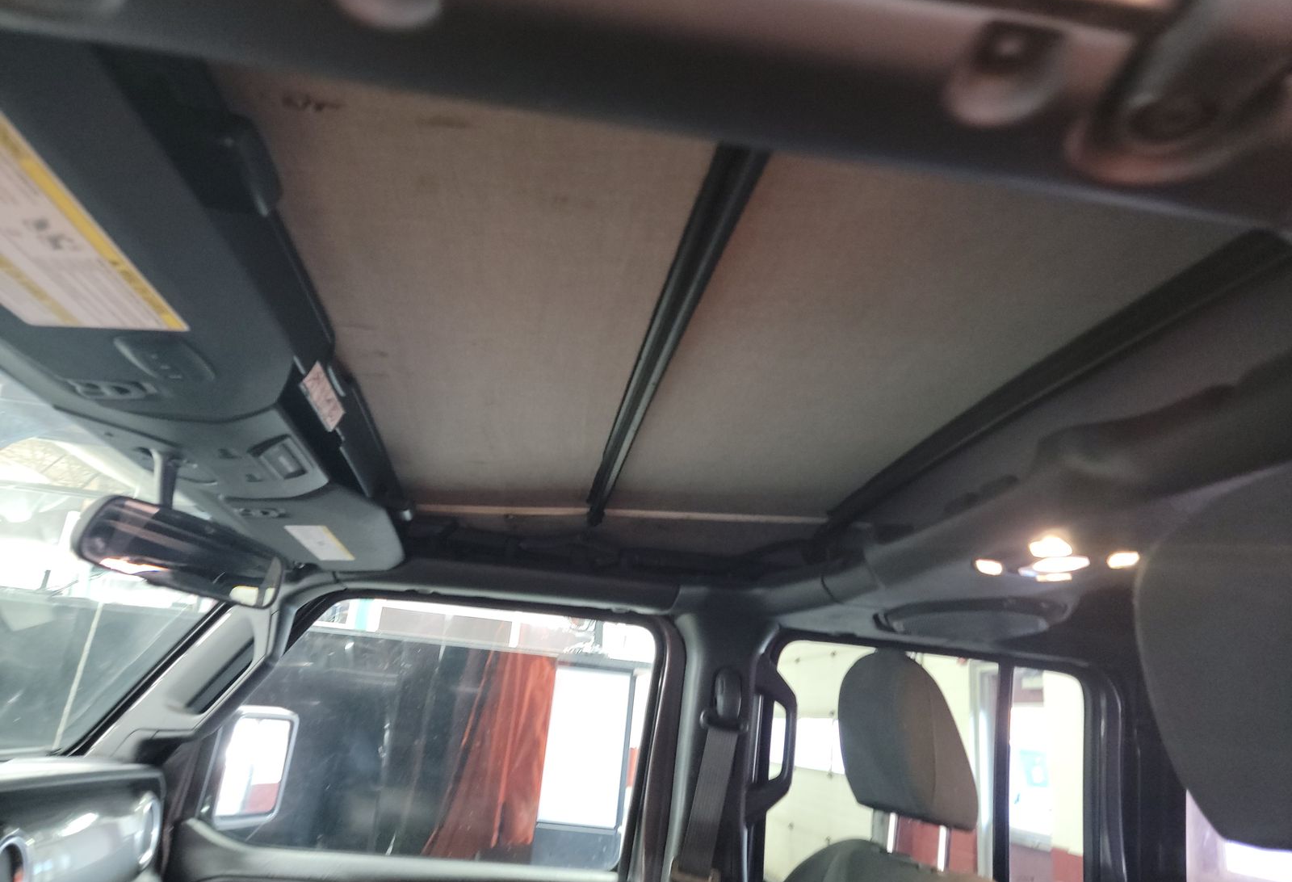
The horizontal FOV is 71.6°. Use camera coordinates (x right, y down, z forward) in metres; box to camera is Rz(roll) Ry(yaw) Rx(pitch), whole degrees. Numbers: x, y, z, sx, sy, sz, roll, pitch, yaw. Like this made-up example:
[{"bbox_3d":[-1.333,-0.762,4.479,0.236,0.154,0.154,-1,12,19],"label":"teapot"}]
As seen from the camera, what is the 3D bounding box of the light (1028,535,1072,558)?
[{"bbox_3d":[0.361,0.094,0.800,0.023,0.016,0.042,8,-13,-6],"label":"light"}]

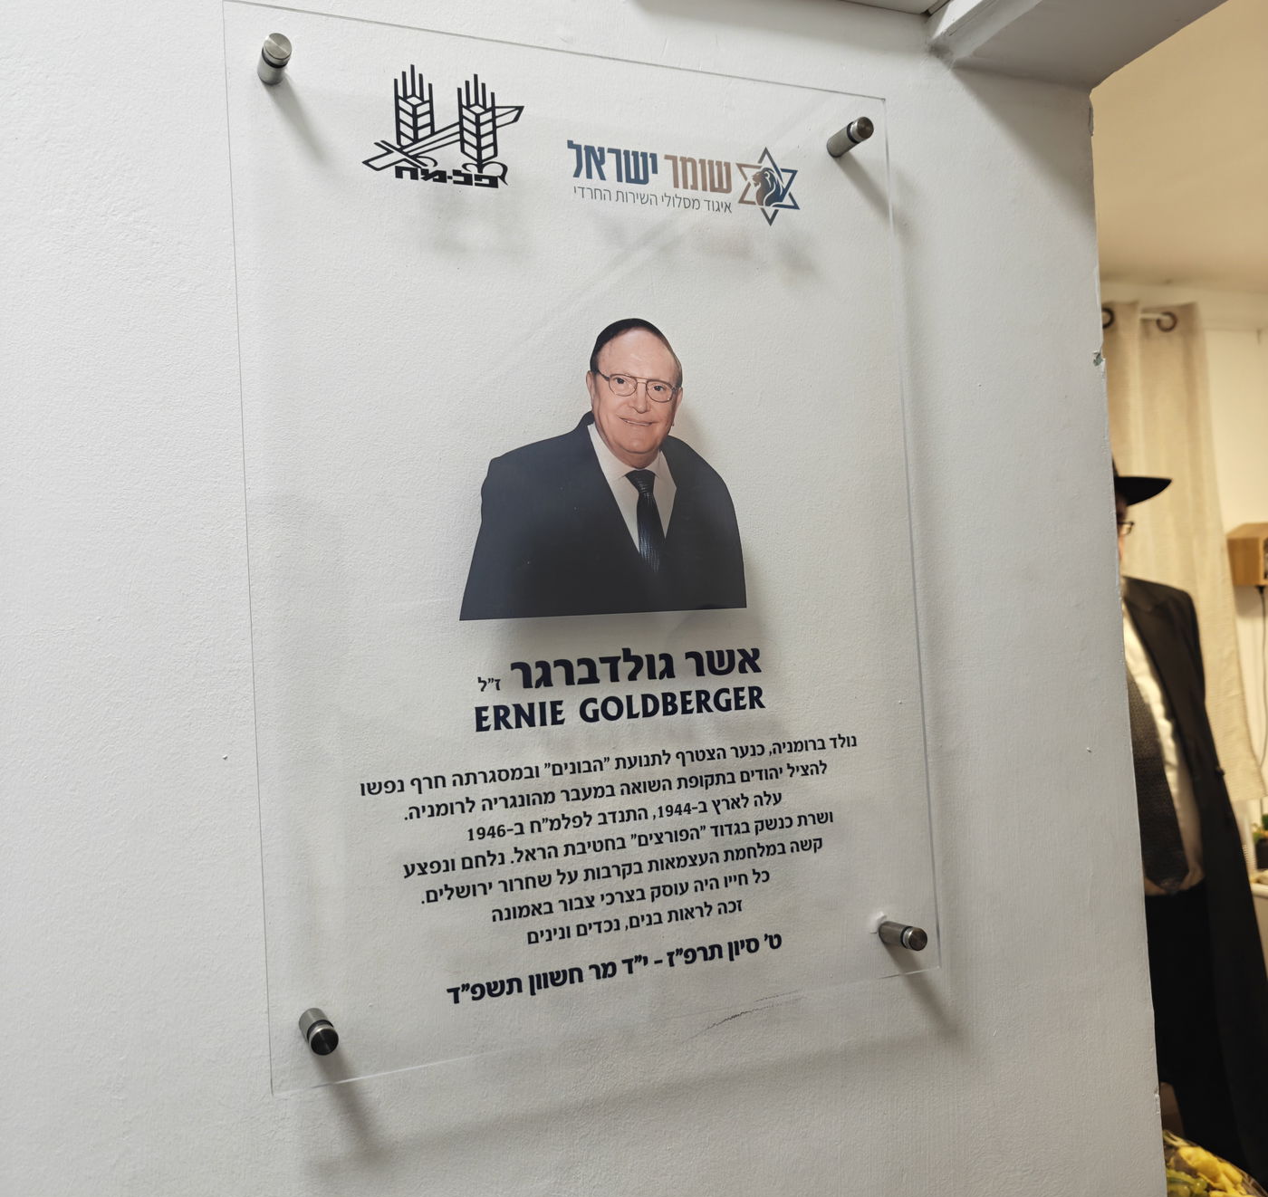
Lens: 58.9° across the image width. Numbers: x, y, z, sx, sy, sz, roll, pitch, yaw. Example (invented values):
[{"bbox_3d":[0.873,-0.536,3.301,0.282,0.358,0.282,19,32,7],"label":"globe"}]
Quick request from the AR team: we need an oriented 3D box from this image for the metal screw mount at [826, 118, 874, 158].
[{"bbox_3d":[0.174,-0.369,0.900,0.017,0.017,0.039,-2,-2,-24],"label":"metal screw mount"}]

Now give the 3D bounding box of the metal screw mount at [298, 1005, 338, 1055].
[{"bbox_3d":[-0.200,0.276,0.714,0.017,0.017,0.039,-2,-2,-24],"label":"metal screw mount"}]

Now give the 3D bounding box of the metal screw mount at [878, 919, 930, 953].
[{"bbox_3d":[0.210,0.264,0.879,0.017,0.017,0.039,-2,-2,-24],"label":"metal screw mount"}]

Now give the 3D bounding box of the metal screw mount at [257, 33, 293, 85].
[{"bbox_3d":[-0.235,-0.352,0.735,0.017,0.017,0.039,-2,-2,-24],"label":"metal screw mount"}]

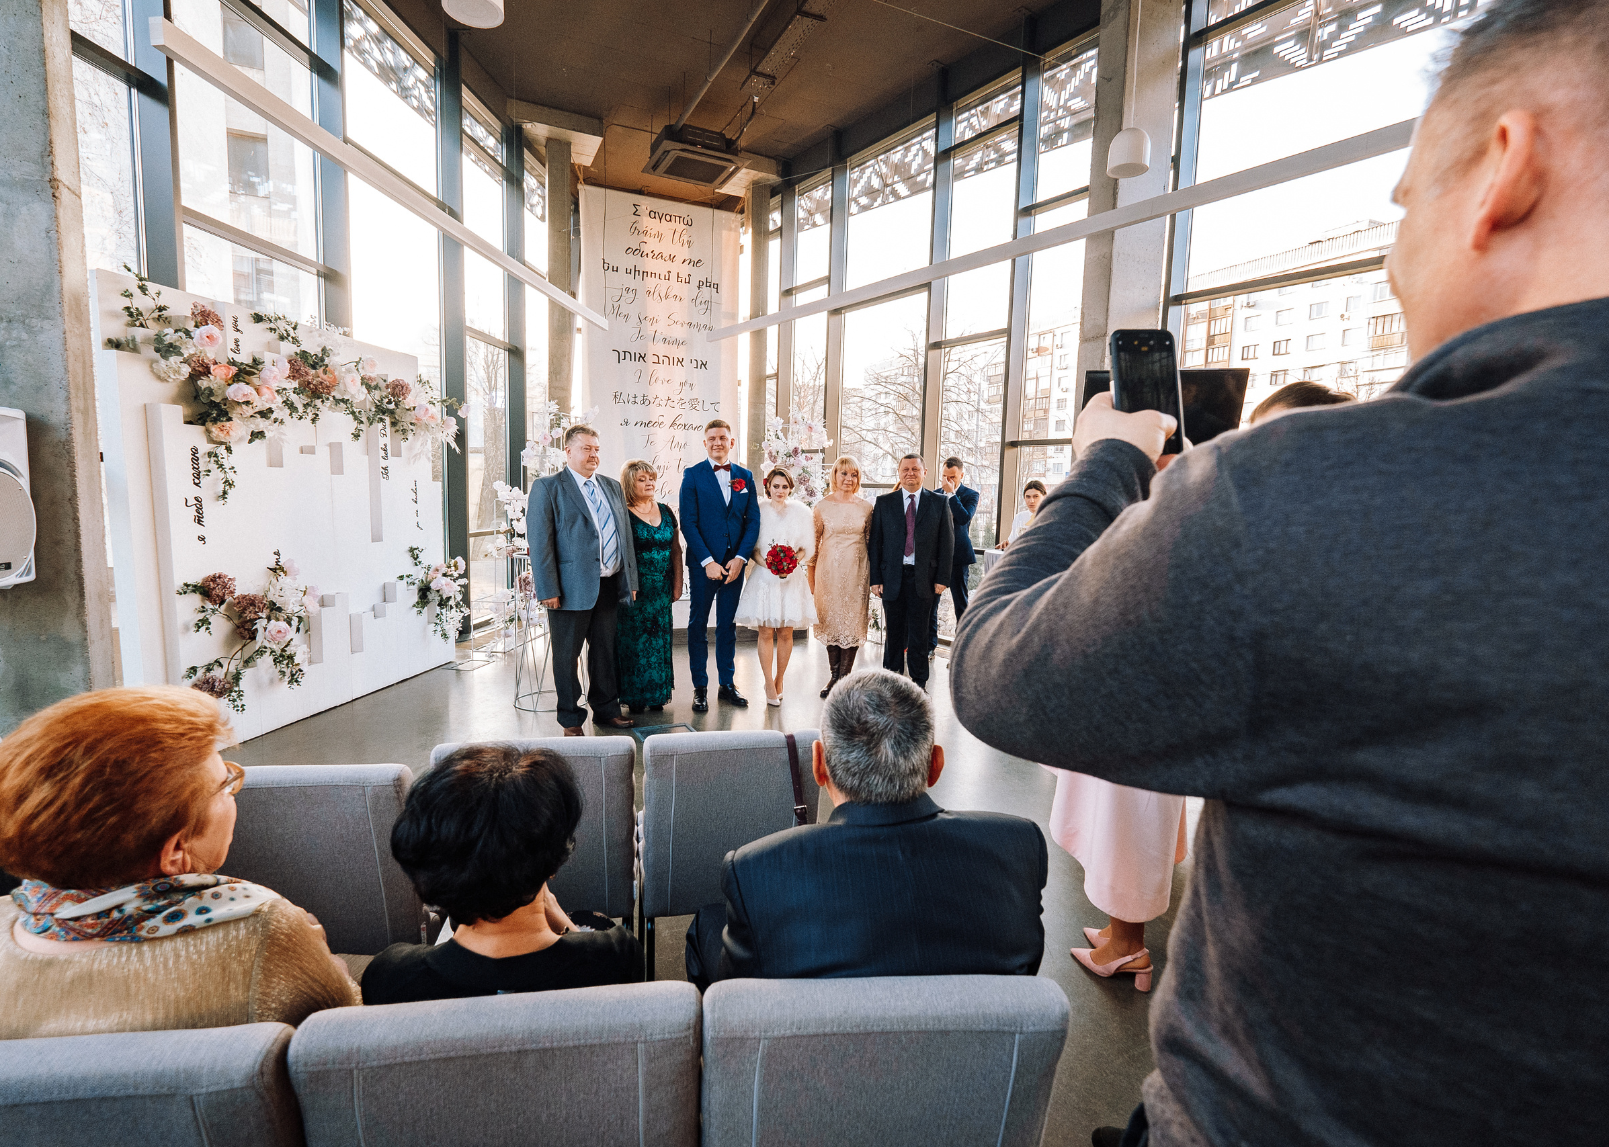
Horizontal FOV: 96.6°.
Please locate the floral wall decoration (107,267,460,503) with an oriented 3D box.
[{"bbox_3d":[-2.955,-1.016,4.591,0.320,1.108,2.518,2,6,6],"label":"floral wall decoration"}]

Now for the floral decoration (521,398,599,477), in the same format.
[{"bbox_3d":[-2.214,-1.204,6.469,0.700,0.718,0.420,1,6,-11],"label":"floral decoration"}]

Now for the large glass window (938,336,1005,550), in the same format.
[{"bbox_3d":[1.513,-1.167,6.645,0.090,1.904,0.710,-3,8,-41],"label":"large glass window"}]

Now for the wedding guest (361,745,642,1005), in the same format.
[{"bbox_3d":[-0.431,0.702,1.257,0.500,1.080,0.700,1,6,-3],"label":"wedding guest"}]

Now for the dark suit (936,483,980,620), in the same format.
[{"bbox_3d":[1.342,-0.014,6.359,0.460,1.497,0.380,4,6,19],"label":"dark suit"}]

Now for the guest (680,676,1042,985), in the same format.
[{"bbox_3d":[0.071,0.667,1.403,0.570,1.150,0.740,1,6,-8],"label":"guest"}]

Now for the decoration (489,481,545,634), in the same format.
[{"bbox_3d":[-2.602,-0.164,6.500,0.500,1.330,0.420,-1,6,-26],"label":"decoration"}]

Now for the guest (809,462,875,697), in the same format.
[{"bbox_3d":[0.252,0.017,5.274,0.460,1.744,0.310,1,6,-5],"label":"guest"}]

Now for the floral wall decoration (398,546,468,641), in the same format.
[{"bbox_3d":[-2.814,0.160,5.519,0.240,0.720,0.600,2,6,5],"label":"floral wall decoration"}]

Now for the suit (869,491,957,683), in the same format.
[{"bbox_3d":[0.816,0.071,5.651,0.610,1.526,0.340,2,6,0],"label":"suit"}]

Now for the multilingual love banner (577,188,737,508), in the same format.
[{"bbox_3d":[-1.326,-1.556,6.661,1.446,3.645,0.050,-1,6,-25],"label":"multilingual love banner"}]

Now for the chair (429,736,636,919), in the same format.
[{"bbox_3d":[-0.702,0.795,1.986,0.475,0.830,0.570,1,6,-12],"label":"chair"}]

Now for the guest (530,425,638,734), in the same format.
[{"bbox_3d":[-1.311,0.042,4.286,0.600,1.805,0.380,-2,7,-35],"label":"guest"}]

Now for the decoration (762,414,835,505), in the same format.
[{"bbox_3d":[-0.063,-1.055,6.679,0.660,0.866,0.420,2,6,0],"label":"decoration"}]

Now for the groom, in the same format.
[{"bbox_3d":[-0.565,-0.061,4.745,0.540,1.900,0.360,1,6,-7],"label":"groom"}]

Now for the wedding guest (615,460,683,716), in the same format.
[{"bbox_3d":[-1.009,0.083,4.617,0.500,1.612,0.360,0,6,-14],"label":"wedding guest"}]

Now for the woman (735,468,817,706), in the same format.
[{"bbox_3d":[-0.195,0.082,4.929,0.530,1.599,0.420,1,6,-2],"label":"woman"}]

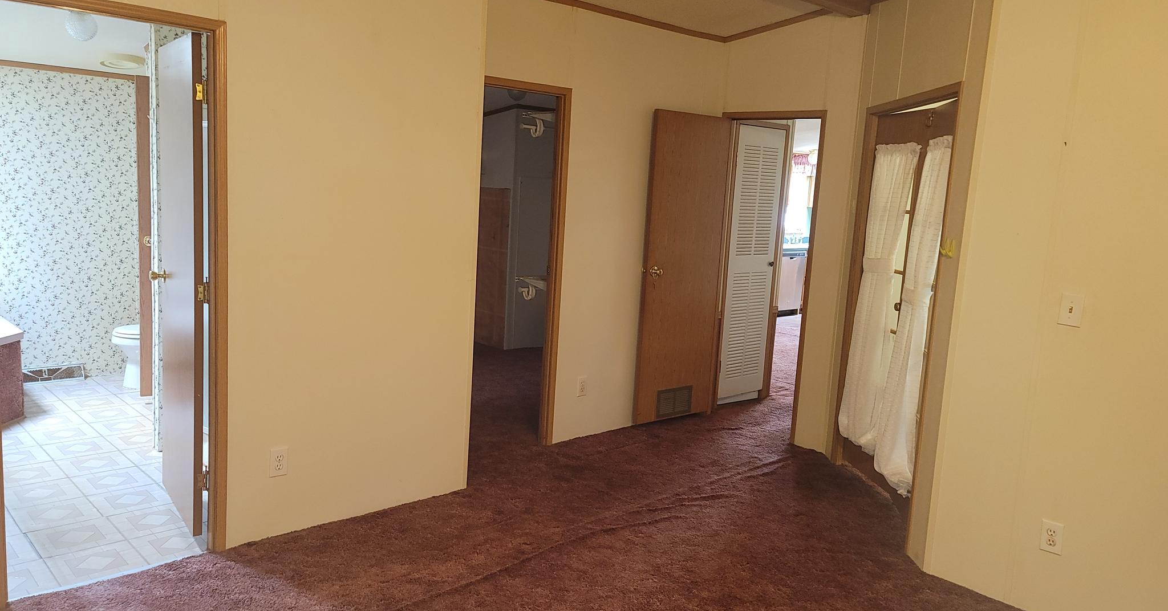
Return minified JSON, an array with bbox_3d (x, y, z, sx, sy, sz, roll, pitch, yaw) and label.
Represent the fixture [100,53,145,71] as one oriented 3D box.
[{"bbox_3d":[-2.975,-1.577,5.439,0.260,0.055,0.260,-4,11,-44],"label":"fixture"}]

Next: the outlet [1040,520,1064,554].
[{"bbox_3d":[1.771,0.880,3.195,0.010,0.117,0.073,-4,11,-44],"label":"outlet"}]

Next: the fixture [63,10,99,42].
[{"bbox_3d":[-2.638,-1.479,4.429,0.157,0.180,0.157,-4,11,-44],"label":"fixture"}]

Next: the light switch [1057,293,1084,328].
[{"bbox_3d":[1.792,0.019,3.106,0.014,0.116,0.075,-4,11,-44],"label":"light switch"}]

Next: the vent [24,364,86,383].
[{"bbox_3d":[-3.684,0.480,5.763,0.460,0.112,0.068,-4,11,-44],"label":"vent"}]

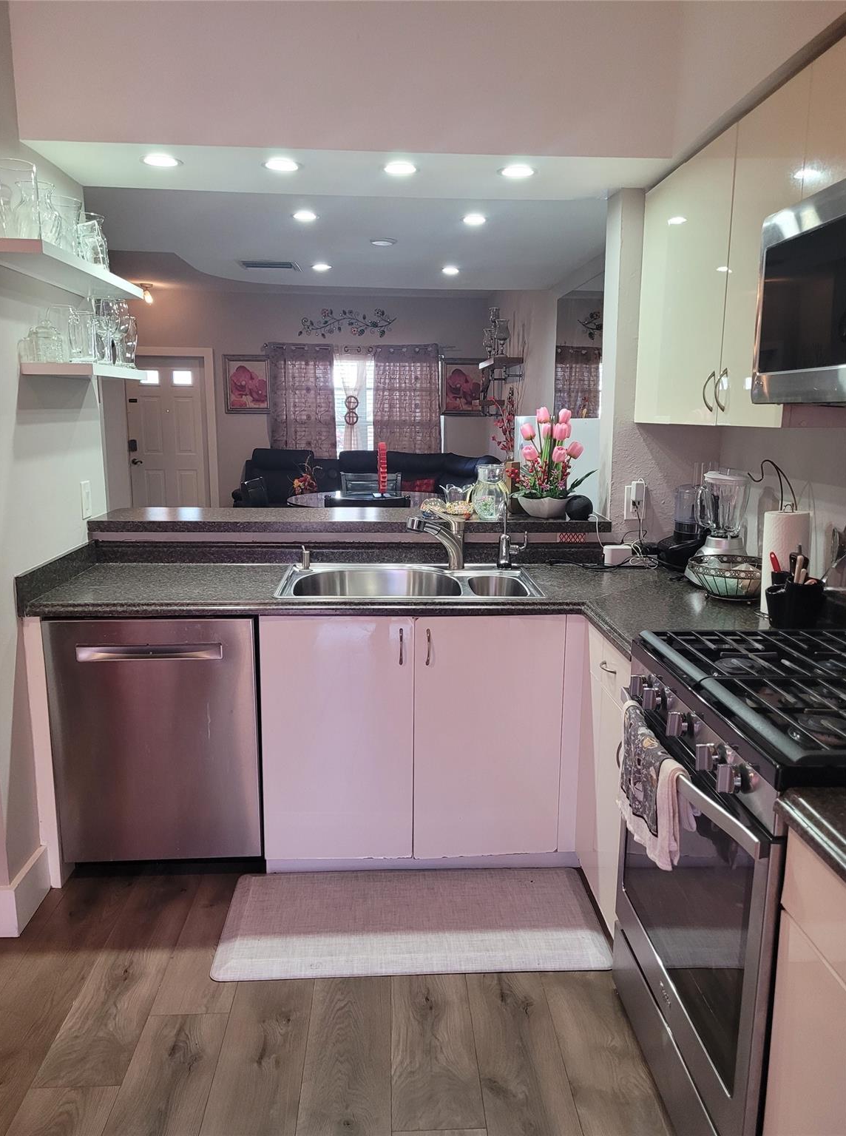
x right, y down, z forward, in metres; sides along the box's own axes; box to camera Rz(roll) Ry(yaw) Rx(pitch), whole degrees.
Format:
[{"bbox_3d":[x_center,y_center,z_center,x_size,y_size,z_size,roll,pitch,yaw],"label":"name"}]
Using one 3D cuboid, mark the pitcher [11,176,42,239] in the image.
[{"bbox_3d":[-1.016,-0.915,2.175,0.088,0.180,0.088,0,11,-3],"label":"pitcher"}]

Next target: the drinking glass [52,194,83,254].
[{"bbox_3d":[-1.030,-0.964,2.460,0.088,0.165,0.088,0,11,-3],"label":"drinking glass"}]

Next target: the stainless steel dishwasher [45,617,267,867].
[{"bbox_3d":[-0.826,0.490,2.871,0.605,0.800,0.590,0,11,-3],"label":"stainless steel dishwasher"}]

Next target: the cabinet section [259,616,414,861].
[{"bbox_3d":[-0.267,0.465,2.829,0.450,0.770,0.560,0,11,-3],"label":"cabinet section"}]

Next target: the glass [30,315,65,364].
[{"bbox_3d":[-1.125,-0.685,2.567,0.112,0.138,0.112,0,11,-3],"label":"glass"}]

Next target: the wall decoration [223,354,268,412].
[{"bbox_3d":[-1.919,-1.993,9.233,0.461,0.604,0.040,0,11,-3],"label":"wall decoration"}]

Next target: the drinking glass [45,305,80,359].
[{"bbox_3d":[-1.119,-0.720,2.647,0.112,0.178,0.092,0,11,-3],"label":"drinking glass"}]

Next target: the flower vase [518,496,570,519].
[{"bbox_3d":[0.480,-0.240,3.285,0.220,0.085,0.170,0,11,-3],"label":"flower vase"}]

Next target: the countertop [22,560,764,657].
[{"bbox_3d":[-0.025,0.112,2.598,2.265,0.042,1.070,0,11,-3],"label":"countertop"}]

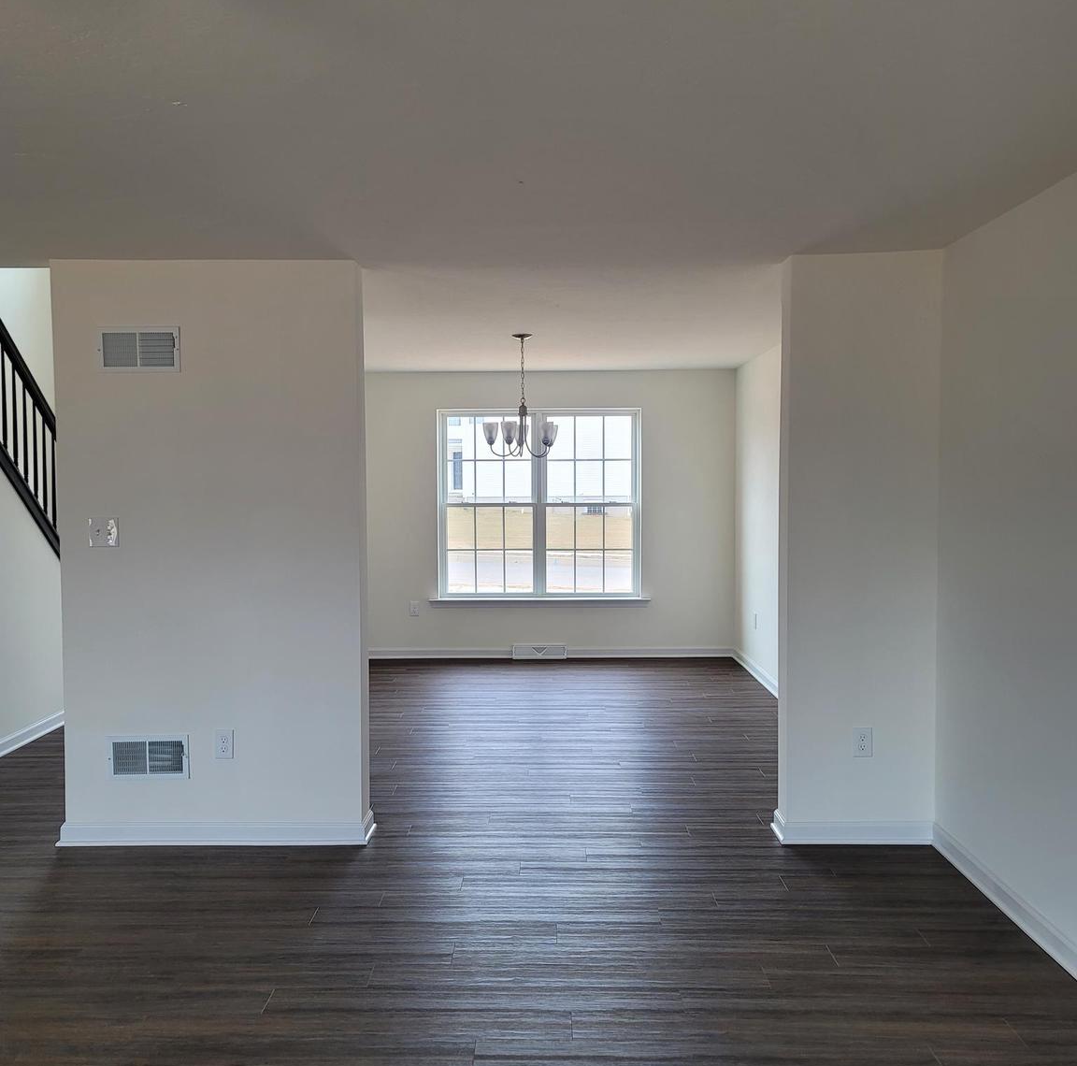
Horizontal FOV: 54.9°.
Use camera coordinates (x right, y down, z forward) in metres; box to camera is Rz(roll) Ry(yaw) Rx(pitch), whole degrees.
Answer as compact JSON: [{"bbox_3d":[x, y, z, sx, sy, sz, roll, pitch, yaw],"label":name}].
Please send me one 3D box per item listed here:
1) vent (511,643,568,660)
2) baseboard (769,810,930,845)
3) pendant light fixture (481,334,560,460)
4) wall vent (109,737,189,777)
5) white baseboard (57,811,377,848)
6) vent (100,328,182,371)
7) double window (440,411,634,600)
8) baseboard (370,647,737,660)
[{"bbox_3d":[0.015,1.010,8.812,0.460,0.127,0.050,0,3,1],"label":"vent"},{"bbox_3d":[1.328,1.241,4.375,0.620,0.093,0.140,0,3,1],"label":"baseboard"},{"bbox_3d":[-0.111,-0.857,6.551,0.490,0.770,0.490,0,3,1],"label":"pendant light fixture"},{"bbox_3d":[-1.632,0.944,4.345,0.338,0.180,0.025,0,3,1],"label":"wall vent"},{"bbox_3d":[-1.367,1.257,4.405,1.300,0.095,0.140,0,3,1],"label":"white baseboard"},{"bbox_3d":[-1.640,-0.753,4.258,0.340,0.183,0.025,0,3,1],"label":"vent"},{"bbox_3d":[0.013,-0.245,8.793,1.706,1.602,0.100,0,3,1],"label":"double window"},{"bbox_3d":[0.063,1.024,8.825,3.233,0.090,0.025,0,3,1],"label":"baseboard"}]

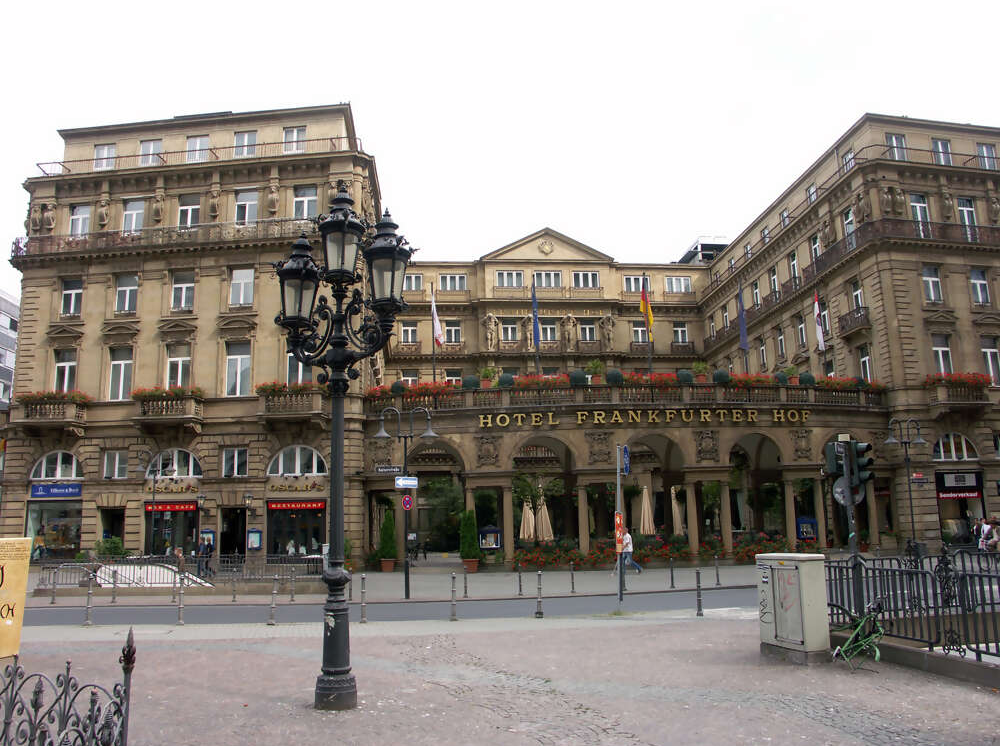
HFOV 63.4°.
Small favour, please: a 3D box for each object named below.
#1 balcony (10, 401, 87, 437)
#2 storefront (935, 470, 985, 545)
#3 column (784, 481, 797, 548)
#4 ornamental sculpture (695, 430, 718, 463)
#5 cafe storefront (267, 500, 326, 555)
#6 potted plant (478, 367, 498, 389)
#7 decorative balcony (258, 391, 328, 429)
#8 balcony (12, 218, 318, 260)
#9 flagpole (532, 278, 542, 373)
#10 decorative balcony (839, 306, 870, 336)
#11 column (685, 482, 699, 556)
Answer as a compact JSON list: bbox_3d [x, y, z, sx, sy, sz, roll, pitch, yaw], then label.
[{"bbox_3d":[-20.326,2.103,36.391,2.950,1.550,0.900,-2,-10,6],"label":"balcony"},{"bbox_3d":[22.690,6.676,39.857,2.400,3.450,0.400,1,-11,-12],"label":"storefront"},{"bbox_3d":[12.357,6.074,34.423,0.410,3.000,0.410,0,-10,-4],"label":"column"},{"bbox_3d":[8.993,3.199,35.229,1.000,1.393,0.300,0,-11,-9],"label":"ornamental sculpture"},{"bbox_3d":[-9.048,7.032,35.932,2.800,2.650,0.400,-3,-11,7],"label":"cafe storefront"},{"bbox_3d":[-0.513,0.200,36.099,0.850,0.998,0.850,-1,-11,-2],"label":"potted plant"},{"bbox_3d":[-8.960,1.618,35.129,2.950,1.550,0.900,-2,-10,6],"label":"decorative balcony"},{"bbox_3d":[-15.723,-6.438,39.292,16.276,0.979,0.800,-3,-11,6],"label":"balcony"},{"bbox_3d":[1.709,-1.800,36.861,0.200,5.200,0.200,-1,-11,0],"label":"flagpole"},{"bbox_3d":[18.925,-2.753,42.959,0.750,1.150,2.100,-1,-11,-4],"label":"decorative balcony"},{"bbox_3d":[8.064,6.138,34.072,0.480,3.080,0.480,0,-11,-8],"label":"column"}]

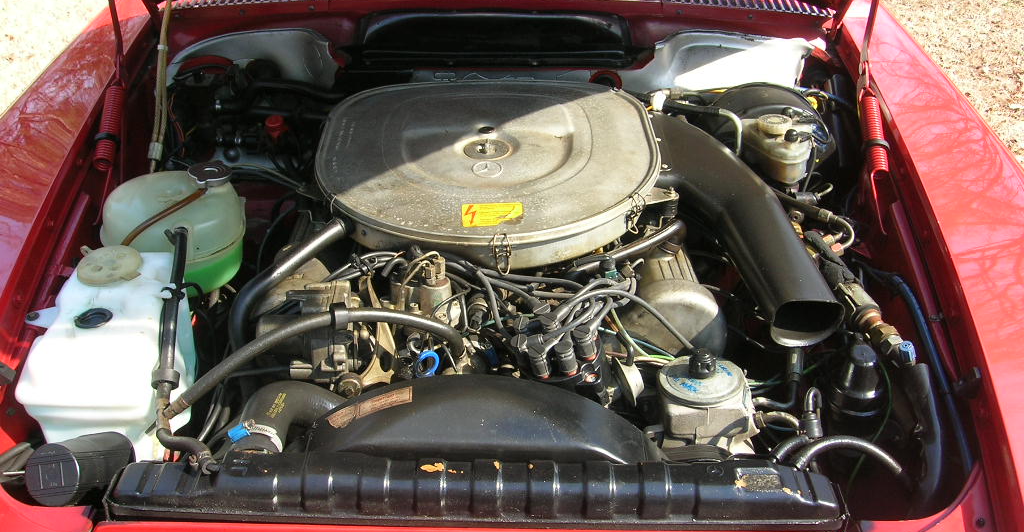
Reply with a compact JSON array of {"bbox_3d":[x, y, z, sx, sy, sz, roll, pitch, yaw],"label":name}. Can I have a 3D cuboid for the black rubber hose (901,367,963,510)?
[{"bbox_3d":[0.451,0.192,1.100,0.045,0.120,0.150,1,33,0],"label":"black rubber hose"}]

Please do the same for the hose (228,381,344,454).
[{"bbox_3d":[-0.219,0.154,1.050,0.110,0.080,0.110,1,33,0],"label":"hose"}]

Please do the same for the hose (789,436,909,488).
[{"bbox_3d":[0.341,0.194,1.002,0.125,0.050,0.050,1,33,0],"label":"hose"}]

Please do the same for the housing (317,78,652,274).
[{"bbox_3d":[-0.026,-0.129,1.365,0.450,0.085,0.450,1,33,0],"label":"housing"}]

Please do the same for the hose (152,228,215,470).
[{"bbox_3d":[-0.382,0.073,1.185,0.060,0.070,0.460,-8,33,-12],"label":"hose"}]

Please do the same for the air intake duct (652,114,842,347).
[{"bbox_3d":[0.311,-0.061,1.356,0.200,0.170,0.420,1,33,0],"label":"air intake duct"}]

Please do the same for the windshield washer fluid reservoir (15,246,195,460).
[{"bbox_3d":[-0.482,0.111,1.246,0.180,0.220,0.200,1,33,0],"label":"windshield washer fluid reservoir"}]

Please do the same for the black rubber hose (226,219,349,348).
[{"bbox_3d":[-0.271,0.021,1.268,0.175,0.150,0.055,-26,41,-35],"label":"black rubber hose"}]

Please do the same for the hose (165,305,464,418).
[{"bbox_3d":[-0.213,0.105,1.108,0.330,0.085,0.080,-9,34,-15],"label":"hose"}]

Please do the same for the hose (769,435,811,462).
[{"bbox_3d":[0.281,0.178,1.011,0.022,0.030,0.045,-17,36,-25],"label":"hose"}]

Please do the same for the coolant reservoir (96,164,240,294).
[{"bbox_3d":[-0.478,-0.067,1.435,0.190,0.170,0.165,1,33,0],"label":"coolant reservoir"}]

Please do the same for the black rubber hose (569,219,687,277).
[{"bbox_3d":[0.148,-0.028,1.302,0.155,0.060,0.045,-8,33,-12],"label":"black rubber hose"}]

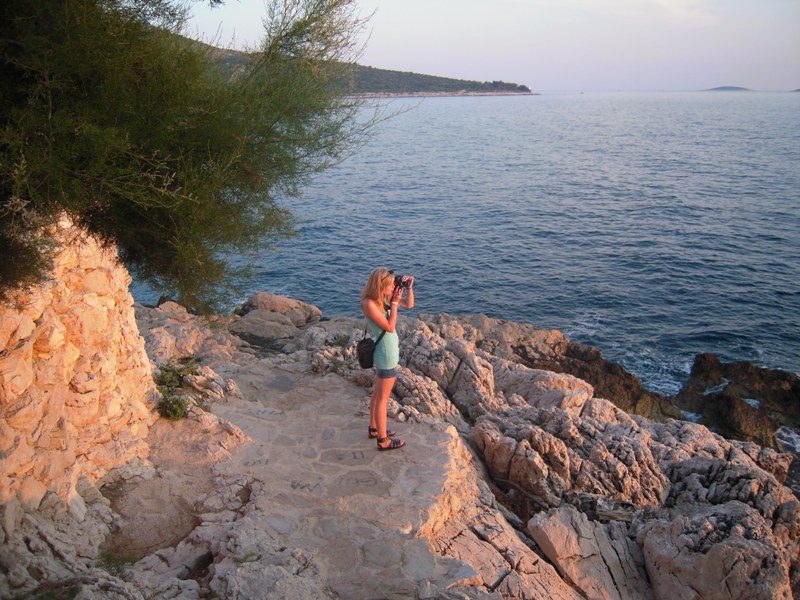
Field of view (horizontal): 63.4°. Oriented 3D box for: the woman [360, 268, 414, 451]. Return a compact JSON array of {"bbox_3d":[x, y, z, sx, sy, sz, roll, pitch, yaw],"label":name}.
[{"bbox_3d":[-0.110,0.513,5.701,0.440,1.655,0.430,-5,19,-15],"label":"woman"}]

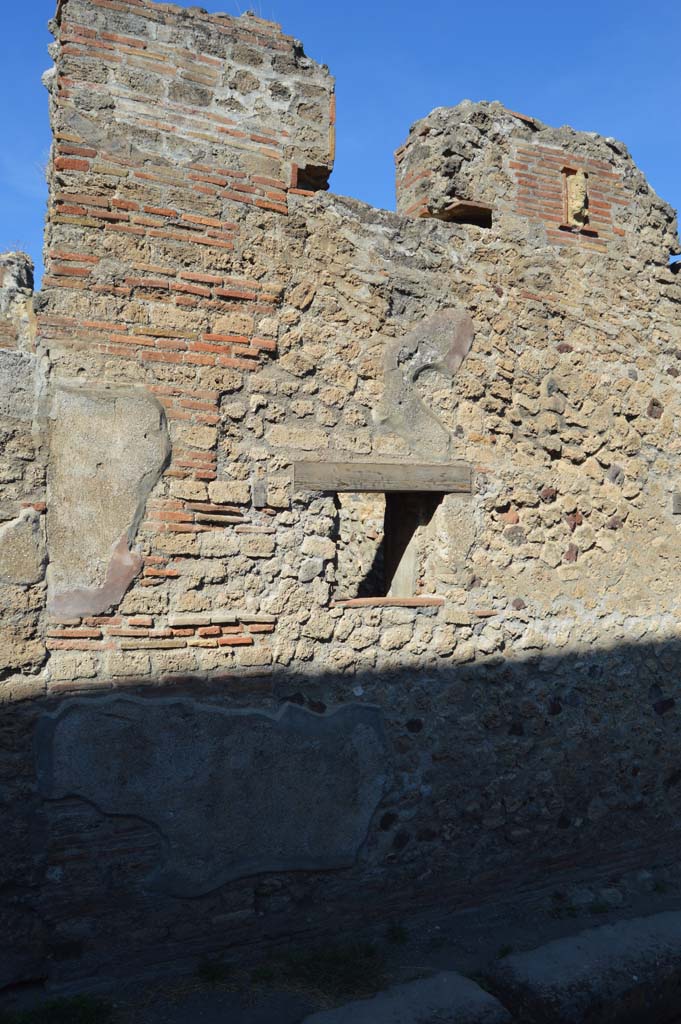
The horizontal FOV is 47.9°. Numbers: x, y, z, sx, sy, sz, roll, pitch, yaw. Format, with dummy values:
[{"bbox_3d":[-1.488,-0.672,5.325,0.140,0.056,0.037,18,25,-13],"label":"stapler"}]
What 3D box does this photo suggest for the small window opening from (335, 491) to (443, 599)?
[{"bbox_3d":[0.194,0.175,3.954,0.584,0.532,0.300,1,-5,-20],"label":"small window opening"}]

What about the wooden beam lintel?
[{"bbox_3d":[0.195,-0.160,3.931,0.961,0.138,0.200,1,-5,-20],"label":"wooden beam lintel"}]

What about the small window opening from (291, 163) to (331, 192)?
[{"bbox_3d":[-0.182,-1.661,3.939,0.210,0.120,0.220,1,-5,-20],"label":"small window opening"}]

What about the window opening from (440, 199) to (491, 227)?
[{"bbox_3d":[0.626,-1.597,4.244,0.342,0.107,0.250,1,-5,-20],"label":"window opening"}]

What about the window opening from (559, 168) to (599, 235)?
[{"bbox_3d":[1.317,-1.773,4.485,0.193,0.366,0.200,1,-5,-20],"label":"window opening"}]

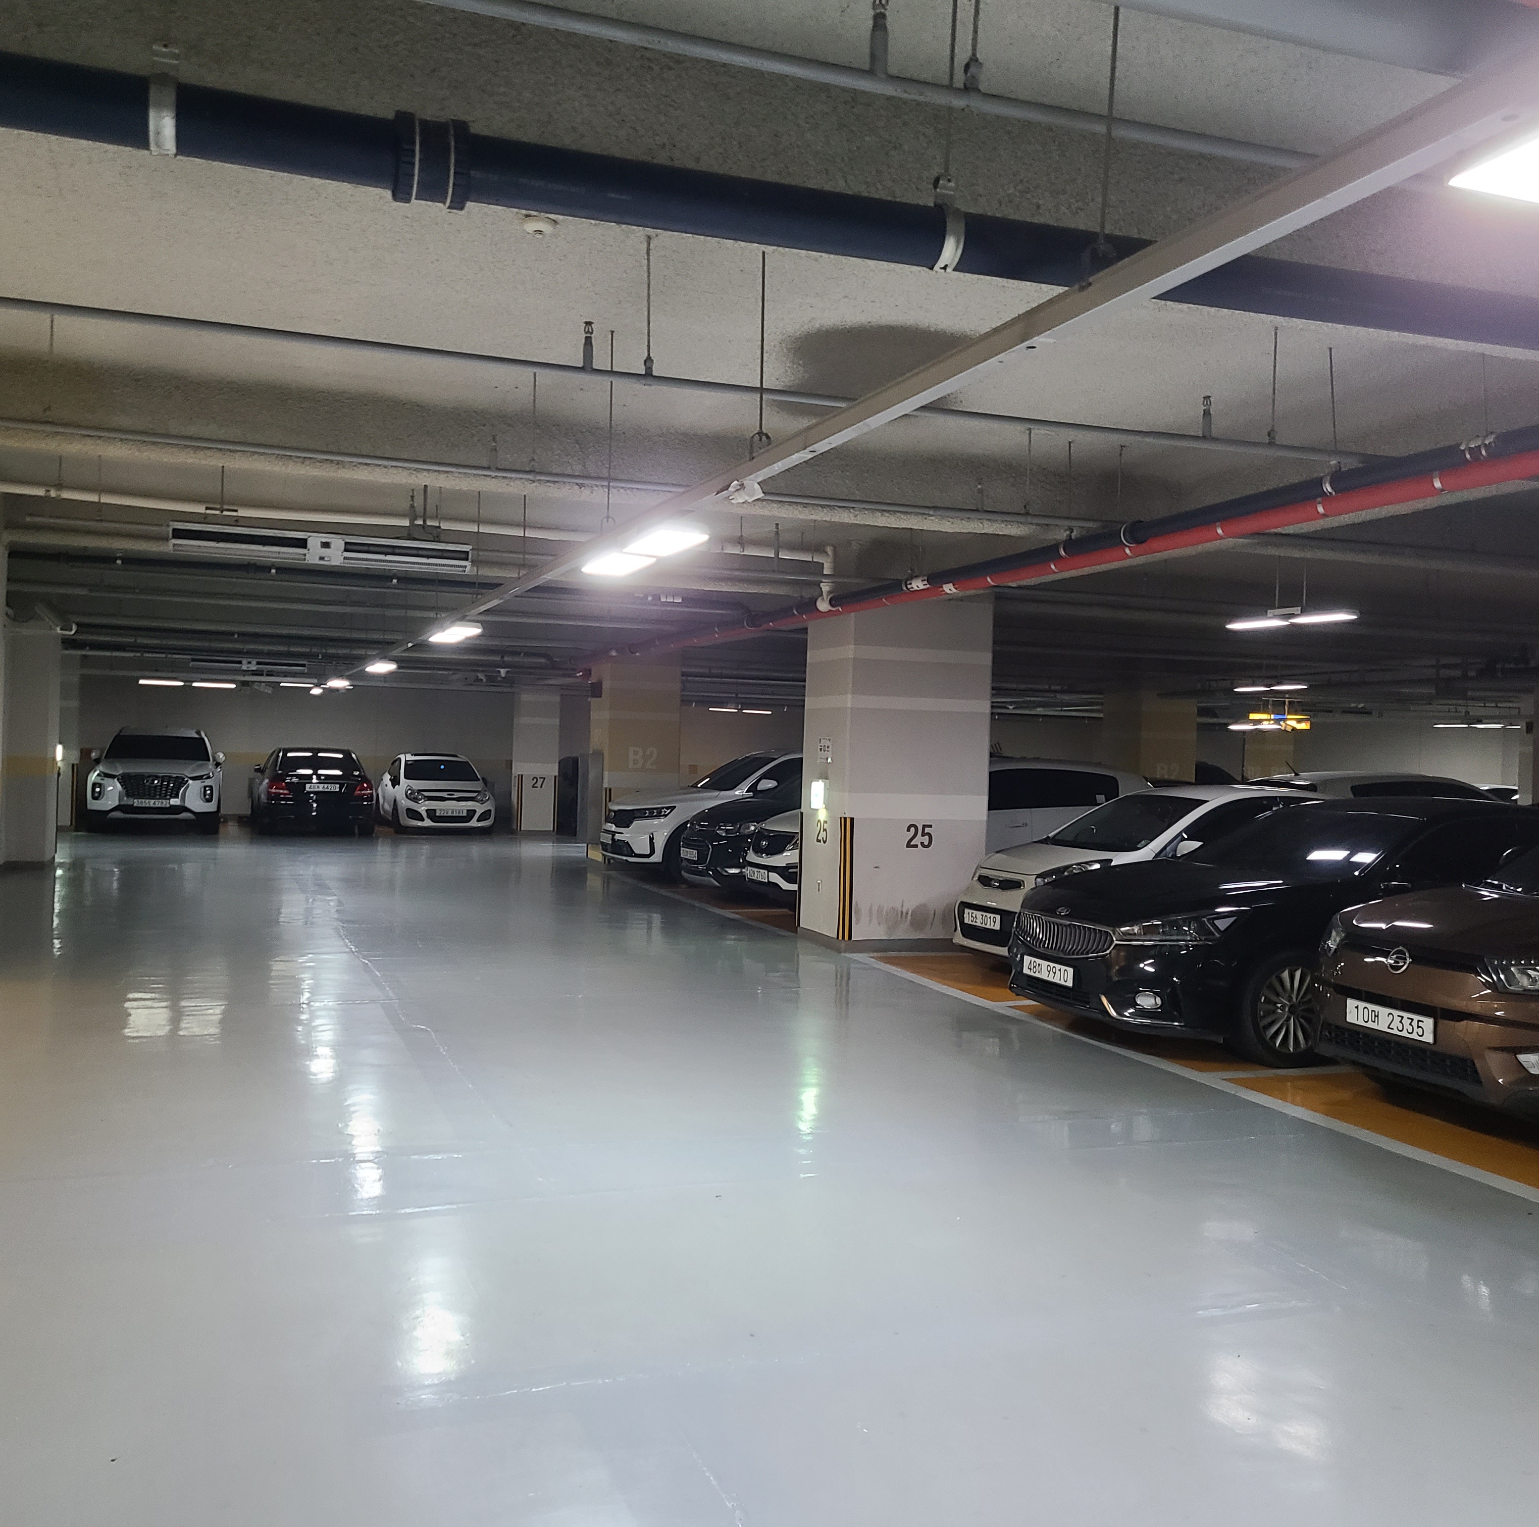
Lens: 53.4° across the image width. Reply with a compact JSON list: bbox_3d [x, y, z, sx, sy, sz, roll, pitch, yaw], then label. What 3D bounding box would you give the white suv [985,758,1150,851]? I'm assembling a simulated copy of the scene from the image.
[{"bbox_3d":[1.981,0.769,15.808,4.440,1.640,1.855,2,0,-20],"label":"white suv"}]

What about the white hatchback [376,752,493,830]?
[{"bbox_3d":[-6.064,0.490,27.750,1.720,1.455,4.100,2,0,-20],"label":"white hatchback"}]

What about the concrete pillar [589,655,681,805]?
[{"bbox_3d":[-1.877,-0.119,21.188,0.980,3.100,1.150,2,0,-20],"label":"concrete pillar"}]

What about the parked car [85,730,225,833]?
[{"bbox_3d":[-10.410,0.214,26.045,1.975,1.750,4.950,2,0,-20],"label":"parked car"}]

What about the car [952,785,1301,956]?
[{"bbox_3d":[3.261,0.910,12.019,3.600,1.485,1.600,2,0,-20],"label":"car"}]

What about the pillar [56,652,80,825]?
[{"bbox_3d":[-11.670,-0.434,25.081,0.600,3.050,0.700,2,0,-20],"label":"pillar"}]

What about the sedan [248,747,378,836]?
[{"bbox_3d":[-8.398,0.450,27.915,1.850,1.460,4.900,2,0,-20],"label":"sedan"}]

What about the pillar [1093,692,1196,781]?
[{"bbox_3d":[5.763,0.220,23.264,1.000,2.800,1.050,2,0,-20],"label":"pillar"}]

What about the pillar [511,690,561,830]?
[{"bbox_3d":[-4.208,-0.082,27.473,0.710,2.720,0.740,2,0,-20],"label":"pillar"}]

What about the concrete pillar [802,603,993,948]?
[{"bbox_3d":[1.052,0.069,13.037,1.250,2.920,1.050,2,0,-20],"label":"concrete pillar"}]

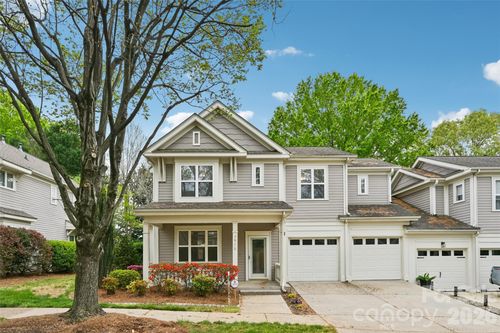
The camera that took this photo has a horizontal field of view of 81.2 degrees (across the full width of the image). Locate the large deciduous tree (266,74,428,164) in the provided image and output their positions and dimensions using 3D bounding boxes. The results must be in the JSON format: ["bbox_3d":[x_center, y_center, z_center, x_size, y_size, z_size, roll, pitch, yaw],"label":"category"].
[{"bbox_3d":[10.100,-1.200,29.600,16.500,16.800,15.500,0,-6,0],"label":"large deciduous tree"}]

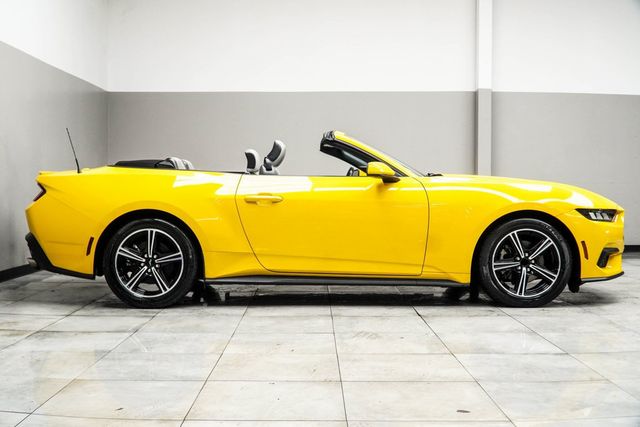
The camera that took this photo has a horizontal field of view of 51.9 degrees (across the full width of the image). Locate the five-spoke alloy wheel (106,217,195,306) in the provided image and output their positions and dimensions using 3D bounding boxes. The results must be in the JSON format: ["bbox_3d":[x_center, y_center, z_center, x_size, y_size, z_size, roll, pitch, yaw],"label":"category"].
[{"bbox_3d":[-1.233,0.361,4.860,0.675,0.675,0.235,0,2,0],"label":"five-spoke alloy wheel"}]

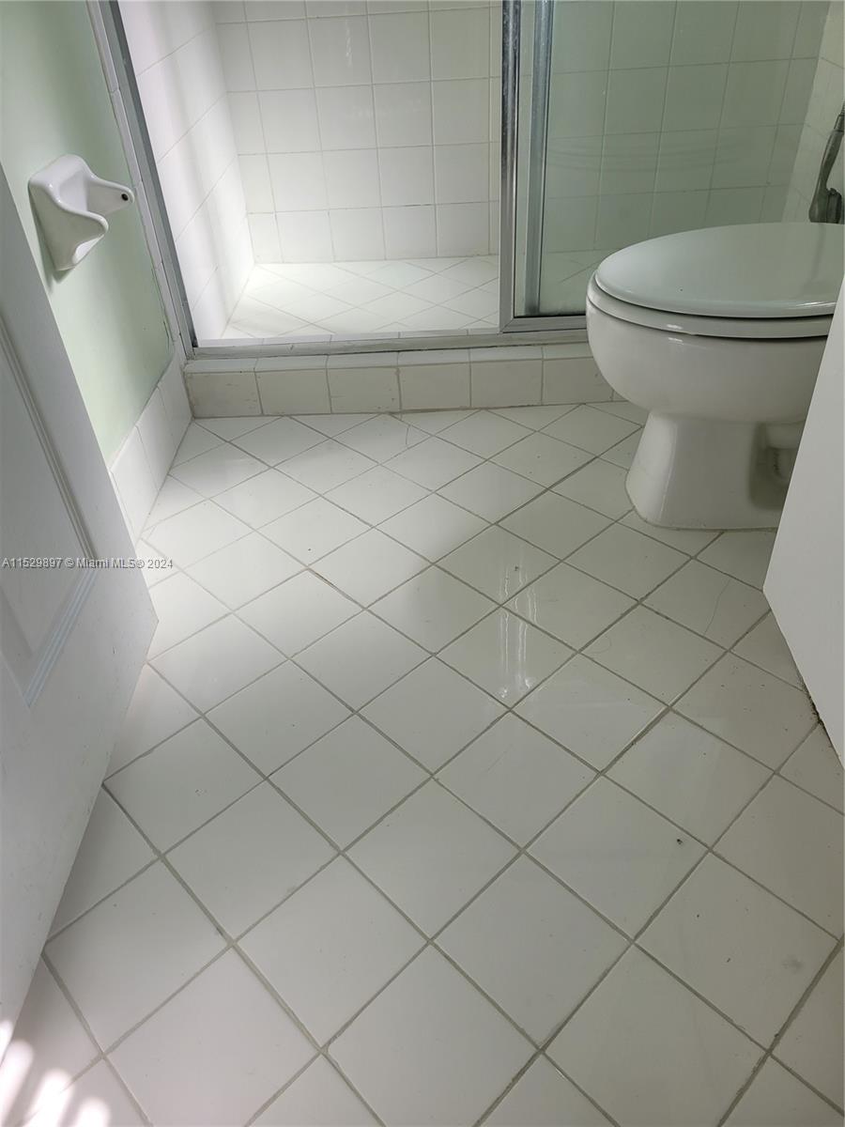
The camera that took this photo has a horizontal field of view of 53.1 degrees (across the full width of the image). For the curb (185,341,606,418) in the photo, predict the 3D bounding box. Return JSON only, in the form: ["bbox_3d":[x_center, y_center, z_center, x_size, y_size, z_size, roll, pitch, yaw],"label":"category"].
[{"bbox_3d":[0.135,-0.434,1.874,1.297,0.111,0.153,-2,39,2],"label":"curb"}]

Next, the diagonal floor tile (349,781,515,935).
[{"bbox_3d":[0.011,0.349,1.015,0.151,0.008,0.151,-33,47,-32],"label":"diagonal floor tile"}]

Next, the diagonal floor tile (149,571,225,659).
[{"bbox_3d":[-0.415,0.085,1.361,0.148,0.009,0.148,-33,47,-32],"label":"diagonal floor tile"}]

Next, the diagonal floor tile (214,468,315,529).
[{"bbox_3d":[-0.307,-0.126,1.624,0.151,0.008,0.151,-33,47,-32],"label":"diagonal floor tile"}]

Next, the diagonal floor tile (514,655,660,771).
[{"bbox_3d":[0.233,0.206,1.177,0.151,0.008,0.151,-33,47,-32],"label":"diagonal floor tile"}]

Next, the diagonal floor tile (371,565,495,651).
[{"bbox_3d":[0.018,0.075,1.356,0.151,0.009,0.151,-33,47,-32],"label":"diagonal floor tile"}]

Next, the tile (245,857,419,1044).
[{"bbox_3d":[-0.100,0.421,0.934,0.151,0.008,0.151,-33,47,-32],"label":"tile"}]

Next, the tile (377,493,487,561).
[{"bbox_3d":[0.020,-0.065,1.526,0.151,0.008,0.151,-33,47,-32],"label":"tile"}]

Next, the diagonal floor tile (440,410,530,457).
[{"bbox_3d":[0.134,-0.268,1.762,0.151,0.009,0.151,-33,47,-32],"label":"diagonal floor tile"}]

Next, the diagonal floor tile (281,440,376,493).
[{"bbox_3d":[-0.192,-0.192,1.690,0.148,0.009,0.148,-33,47,-32],"label":"diagonal floor tile"}]

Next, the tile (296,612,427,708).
[{"bbox_3d":[-0.094,0.145,1.275,0.151,0.008,0.151,-33,47,-32],"label":"tile"}]

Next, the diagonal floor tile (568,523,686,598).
[{"bbox_3d":[0.347,-0.004,1.429,0.151,0.008,0.151,-33,47,-32],"label":"diagonal floor tile"}]

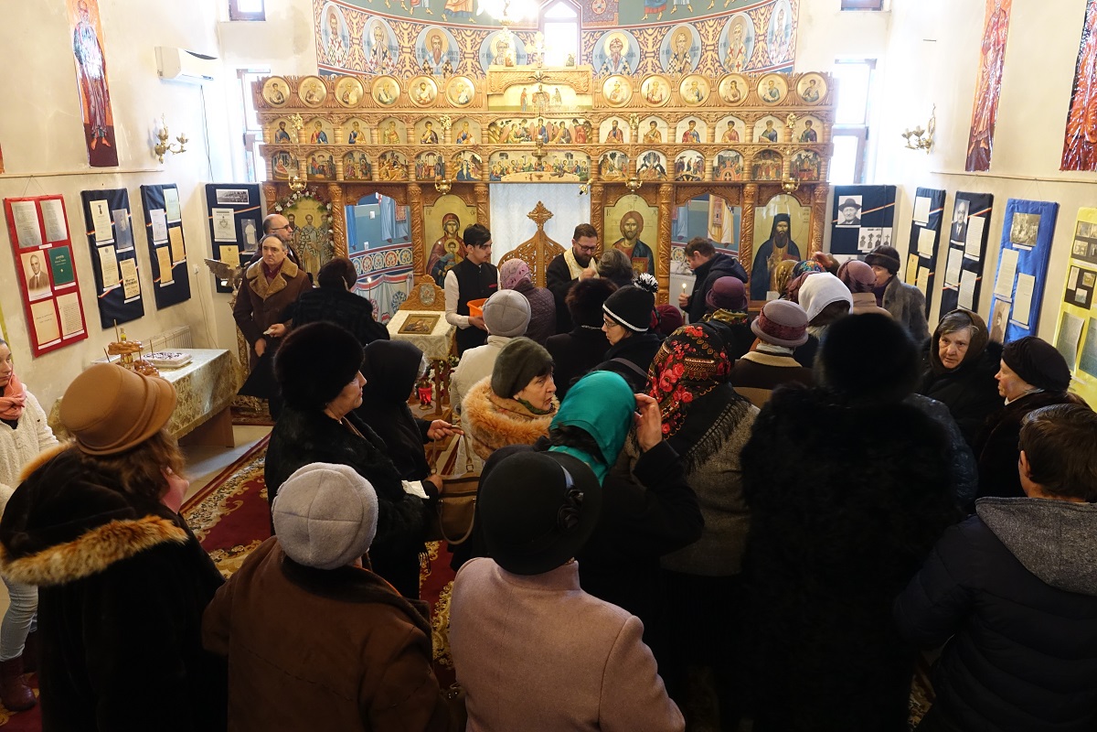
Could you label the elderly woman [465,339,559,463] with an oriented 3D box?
[{"bbox_3d":[-0.117,0.648,2.938,0.440,1.568,0.560,-9,18,-29],"label":"elderly woman"}]

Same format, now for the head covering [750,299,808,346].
[{"bbox_3d":[1.035,-0.190,3.267,0.260,0.160,0.270,4,28,-13],"label":"head covering"}]

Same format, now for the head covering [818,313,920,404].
[{"bbox_3d":[0.952,-0.023,2.172,0.290,0.230,0.290,-1,15,-5],"label":"head covering"}]

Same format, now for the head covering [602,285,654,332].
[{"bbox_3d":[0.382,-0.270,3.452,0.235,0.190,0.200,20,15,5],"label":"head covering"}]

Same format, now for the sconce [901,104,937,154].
[{"bbox_3d":[3.032,-1.936,5.980,0.210,0.430,0.340,1,15,3],"label":"sconce"}]

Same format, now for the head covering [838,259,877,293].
[{"bbox_3d":[1.862,-0.544,4.414,0.230,0.190,0.240,-1,20,-26],"label":"head covering"}]

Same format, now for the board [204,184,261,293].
[{"bbox_3d":[-2.891,-1.184,6.839,0.495,1.000,0.050,0,16,1],"label":"board"}]

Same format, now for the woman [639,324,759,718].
[{"bbox_3d":[0.534,0.643,2.729,0.500,1.640,0.360,-3,16,-10],"label":"woman"}]

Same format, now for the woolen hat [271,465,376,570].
[{"bbox_3d":[-0.506,0.333,1.650,0.240,0.200,0.250,0,15,0],"label":"woolen hat"}]

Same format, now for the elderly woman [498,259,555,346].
[{"bbox_3d":[-0.121,0.122,4.712,0.520,1.623,0.400,-10,18,-31],"label":"elderly woman"}]

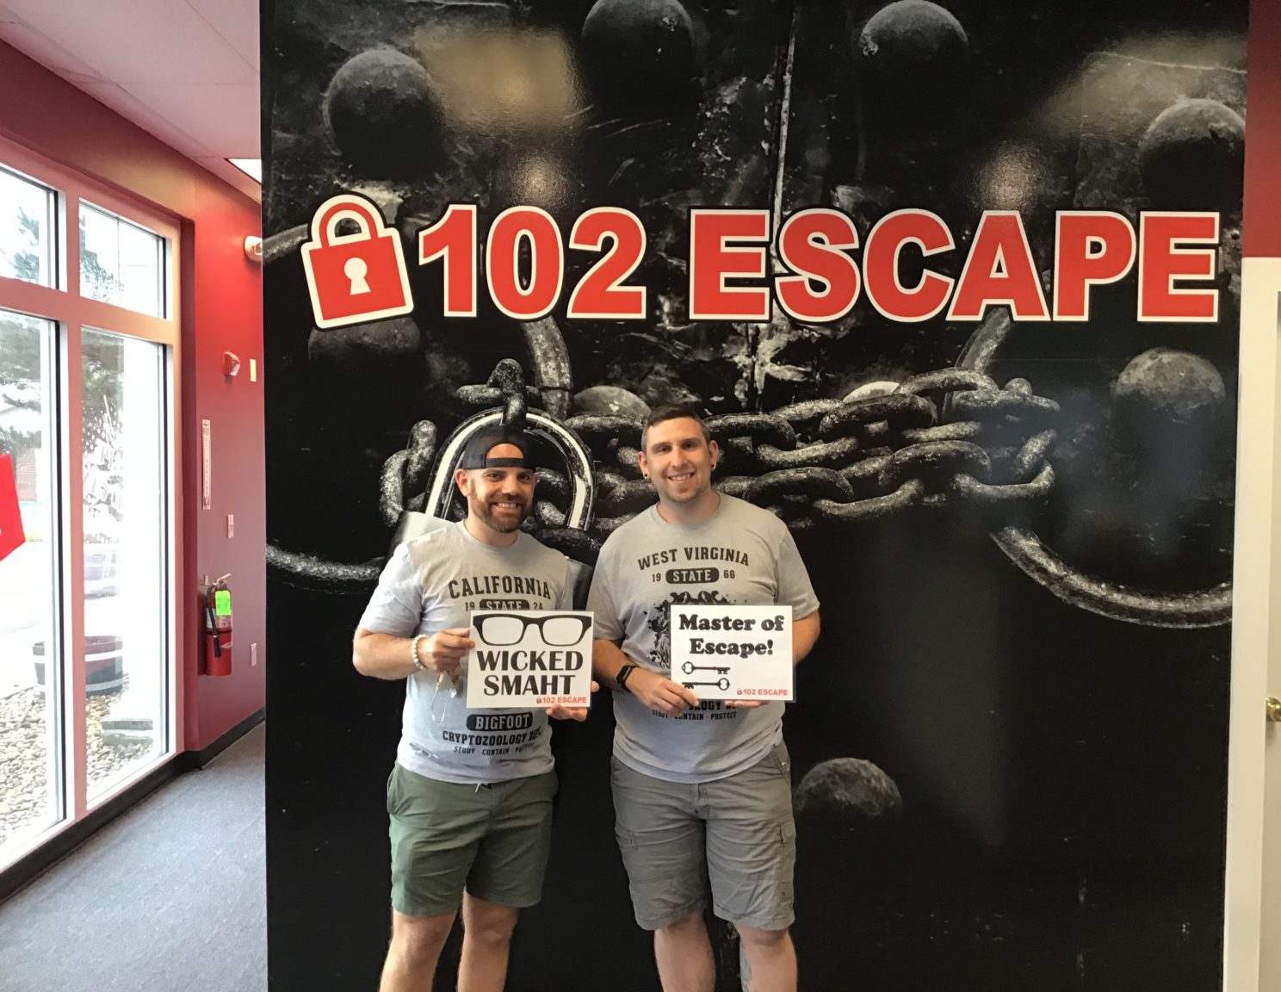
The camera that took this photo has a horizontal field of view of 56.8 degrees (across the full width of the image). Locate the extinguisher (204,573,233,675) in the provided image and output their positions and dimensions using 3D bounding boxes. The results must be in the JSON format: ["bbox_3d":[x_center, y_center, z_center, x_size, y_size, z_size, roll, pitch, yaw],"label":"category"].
[{"bbox_3d":[-2.100,0.641,5.900,0.145,0.510,0.170,0,2,3],"label":"extinguisher"}]

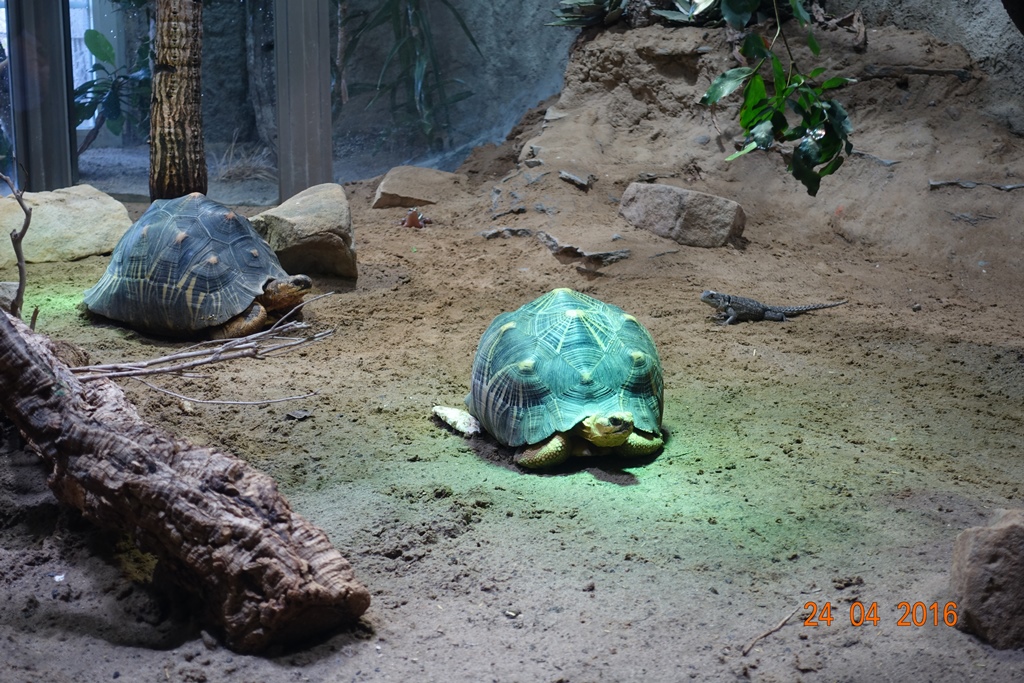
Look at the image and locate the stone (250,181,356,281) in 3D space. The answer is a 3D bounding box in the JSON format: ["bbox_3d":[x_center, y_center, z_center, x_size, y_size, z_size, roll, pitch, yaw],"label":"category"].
[{"bbox_3d":[-0.422,-0.223,3.310,0.236,0.153,0.187,1,13,5],"label":"stone"}]

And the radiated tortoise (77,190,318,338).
[{"bbox_3d":[-0.546,-0.140,2.876,0.409,0.217,0.281,7,15,28],"label":"radiated tortoise"}]

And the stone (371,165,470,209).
[{"bbox_3d":[-0.220,-0.370,3.970,0.232,0.089,0.158,0,13,0],"label":"stone"}]

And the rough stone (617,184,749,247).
[{"bbox_3d":[0.368,-0.272,3.566,0.261,0.103,0.128,8,14,9],"label":"rough stone"}]

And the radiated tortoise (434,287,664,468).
[{"bbox_3d":[0.068,0.036,2.315,0.281,0.207,0.379,-3,13,-15],"label":"radiated tortoise"}]

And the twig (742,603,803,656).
[{"bbox_3d":[0.263,0.291,1.665,0.016,0.020,0.108,9,16,35],"label":"twig"}]

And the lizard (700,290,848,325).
[{"bbox_3d":[0.461,-0.063,2.886,0.281,0.049,0.089,-6,14,-24],"label":"lizard"}]

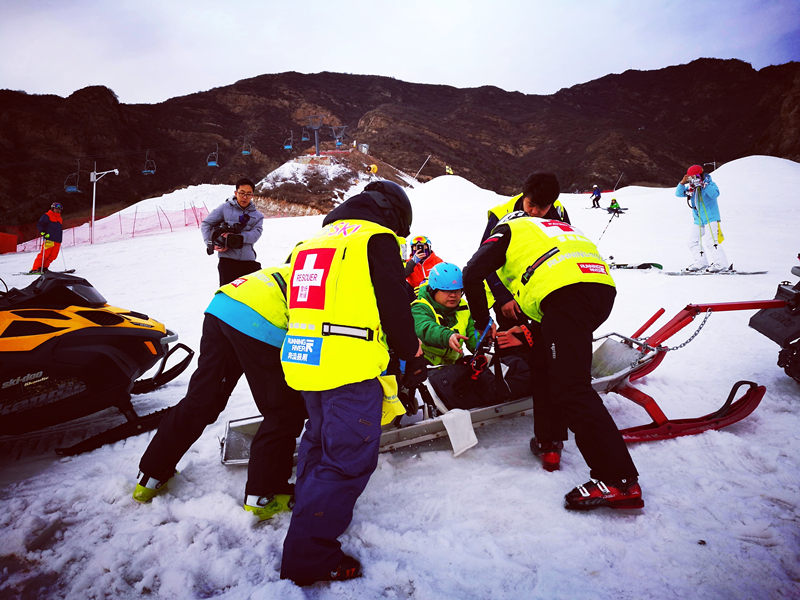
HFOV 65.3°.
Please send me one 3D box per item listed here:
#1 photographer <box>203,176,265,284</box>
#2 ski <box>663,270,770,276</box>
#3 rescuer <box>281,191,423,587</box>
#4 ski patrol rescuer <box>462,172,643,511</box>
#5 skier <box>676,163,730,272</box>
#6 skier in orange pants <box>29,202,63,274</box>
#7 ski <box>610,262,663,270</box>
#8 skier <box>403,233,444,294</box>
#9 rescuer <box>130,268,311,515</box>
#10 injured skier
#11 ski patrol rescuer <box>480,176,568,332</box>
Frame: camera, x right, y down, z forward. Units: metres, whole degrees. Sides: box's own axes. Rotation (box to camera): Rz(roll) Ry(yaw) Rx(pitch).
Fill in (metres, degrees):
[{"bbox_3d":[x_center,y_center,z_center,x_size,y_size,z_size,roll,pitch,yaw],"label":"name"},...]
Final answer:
[{"bbox_3d":[-1.530,-0.240,5.700,0.660,1.750,0.520,1,-2,-16],"label":"photographer"},{"bbox_3d":[4.990,-0.420,9.850,1.600,0.090,0.250,-2,9,-10],"label":"ski"},{"bbox_3d":[-0.180,0.290,2.530,0.580,1.600,0.680,-1,-3,41],"label":"rescuer"},{"bbox_3d":[0.700,0.250,2.920,0.980,1.420,0.660,-1,-3,40],"label":"ski patrol rescuer"},{"bbox_3d":[4.800,-1.300,9.900,0.620,1.710,0.740,3,-3,-45],"label":"skier"},{"bbox_3d":[-8.630,-1.500,15.200,0.650,1.720,0.720,3,-3,-45],"label":"skier in orange pants"},{"bbox_3d":[3.780,-0.540,10.100,1.100,0.100,0.150,-1,9,-9],"label":"ski"},{"bbox_3d":[0.250,-0.130,6.300,0.500,1.080,0.500,0,-2,5],"label":"skier"},{"bbox_3d":[-0.790,0.400,3.020,1.080,1.180,0.680,2,-3,-40],"label":"rescuer"},{"bbox_3d":[0.450,0.200,3.580,0.900,0.860,0.660,-1,-2,34],"label":"injured skier"},{"bbox_3d":[0.770,0.000,3.680,0.620,1.400,0.700,0,-2,14],"label":"ski patrol rescuer"}]

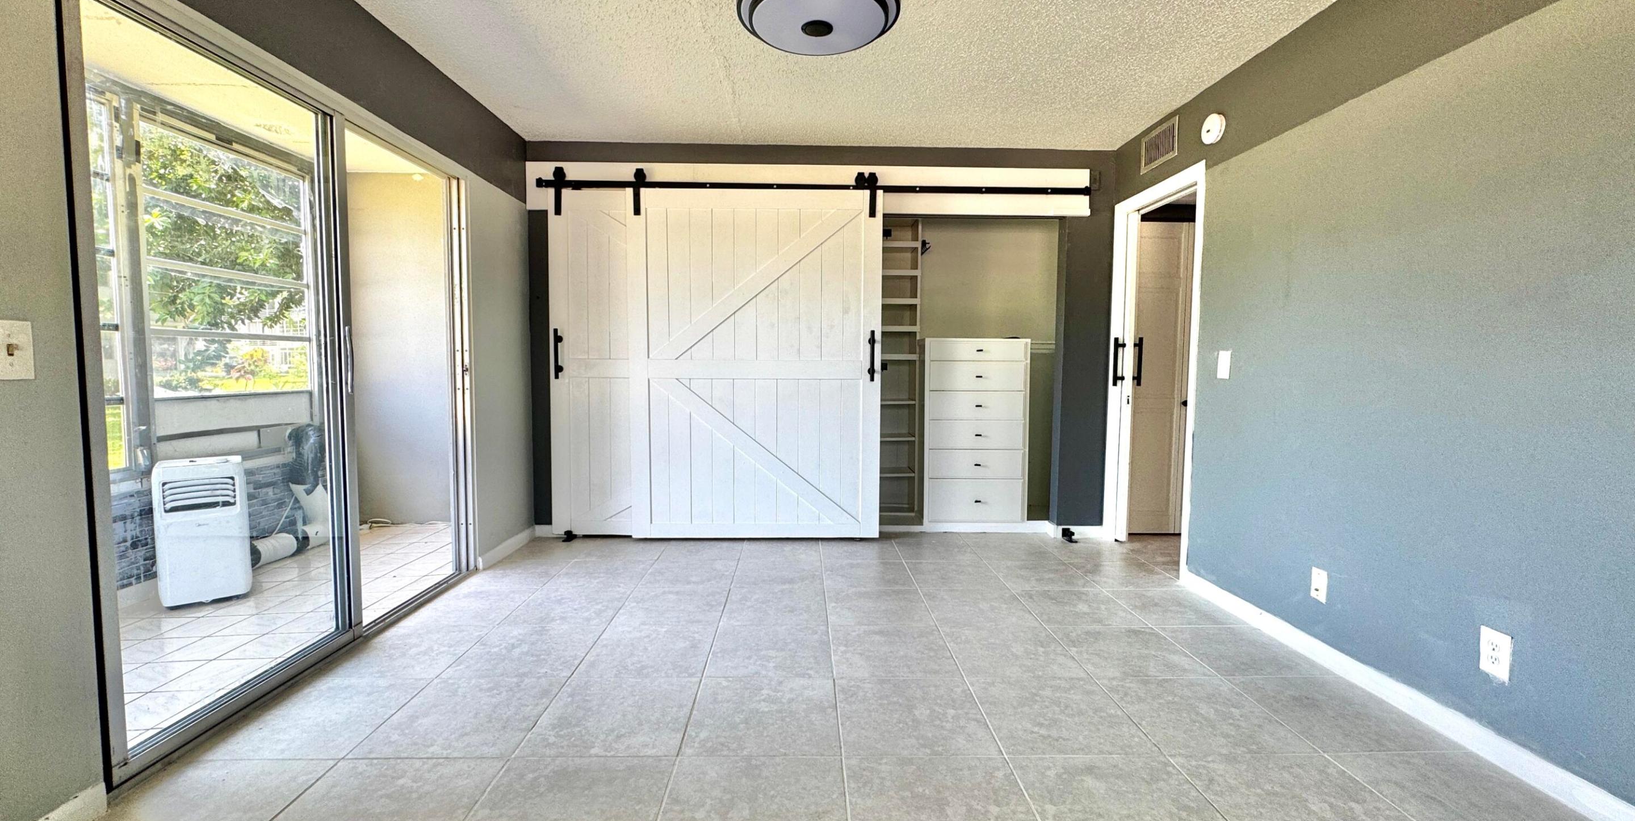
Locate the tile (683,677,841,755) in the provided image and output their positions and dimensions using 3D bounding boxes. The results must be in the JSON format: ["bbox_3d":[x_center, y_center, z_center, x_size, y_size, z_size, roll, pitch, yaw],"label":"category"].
[{"bbox_3d":[-0.164,0.953,2.066,0.455,0.010,0.455,0,4,-1],"label":"tile"}]

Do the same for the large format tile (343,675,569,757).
[{"bbox_3d":[-1.083,0.950,2.055,0.455,0.015,0.460,0,4,-1],"label":"large format tile"}]

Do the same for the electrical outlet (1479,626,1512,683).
[{"bbox_3d":[1.879,0.676,1.833,0.010,0.122,0.077,0,4,-1],"label":"electrical outlet"}]

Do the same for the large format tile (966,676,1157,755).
[{"bbox_3d":[0.753,0.966,2.102,0.455,0.015,0.460,0,4,-1],"label":"large format tile"}]

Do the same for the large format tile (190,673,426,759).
[{"bbox_3d":[-1.526,0.940,2.030,0.440,0.010,0.454,0,4,-1],"label":"large format tile"}]

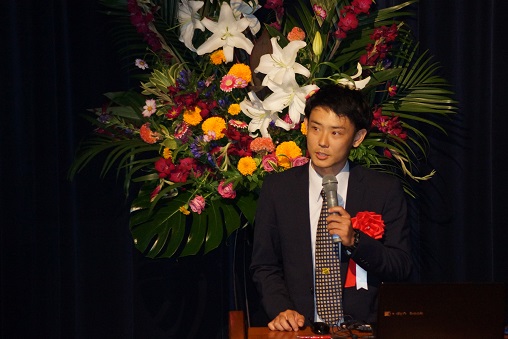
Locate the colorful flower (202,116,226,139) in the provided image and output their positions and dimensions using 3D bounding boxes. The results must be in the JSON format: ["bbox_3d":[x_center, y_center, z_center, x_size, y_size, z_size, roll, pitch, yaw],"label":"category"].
[{"bbox_3d":[-0.117,-0.123,12.600,0.071,0.068,0.050,0,2,6],"label":"colorful flower"}]

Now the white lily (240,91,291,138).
[{"bbox_3d":[0.036,-0.164,12.600,0.152,0.143,0.120,1,2,24],"label":"white lily"}]

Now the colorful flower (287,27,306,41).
[{"bbox_3d":[0.128,-0.406,12.750,0.060,0.048,0.045,0,2,0],"label":"colorful flower"}]

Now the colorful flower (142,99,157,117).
[{"bbox_3d":[-0.308,-0.180,12.500,0.044,0.053,0.018,1,0,19],"label":"colorful flower"}]

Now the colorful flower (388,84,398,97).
[{"bbox_3d":[0.414,-0.234,12.600,0.031,0.036,0.018,0,0,-11],"label":"colorful flower"}]

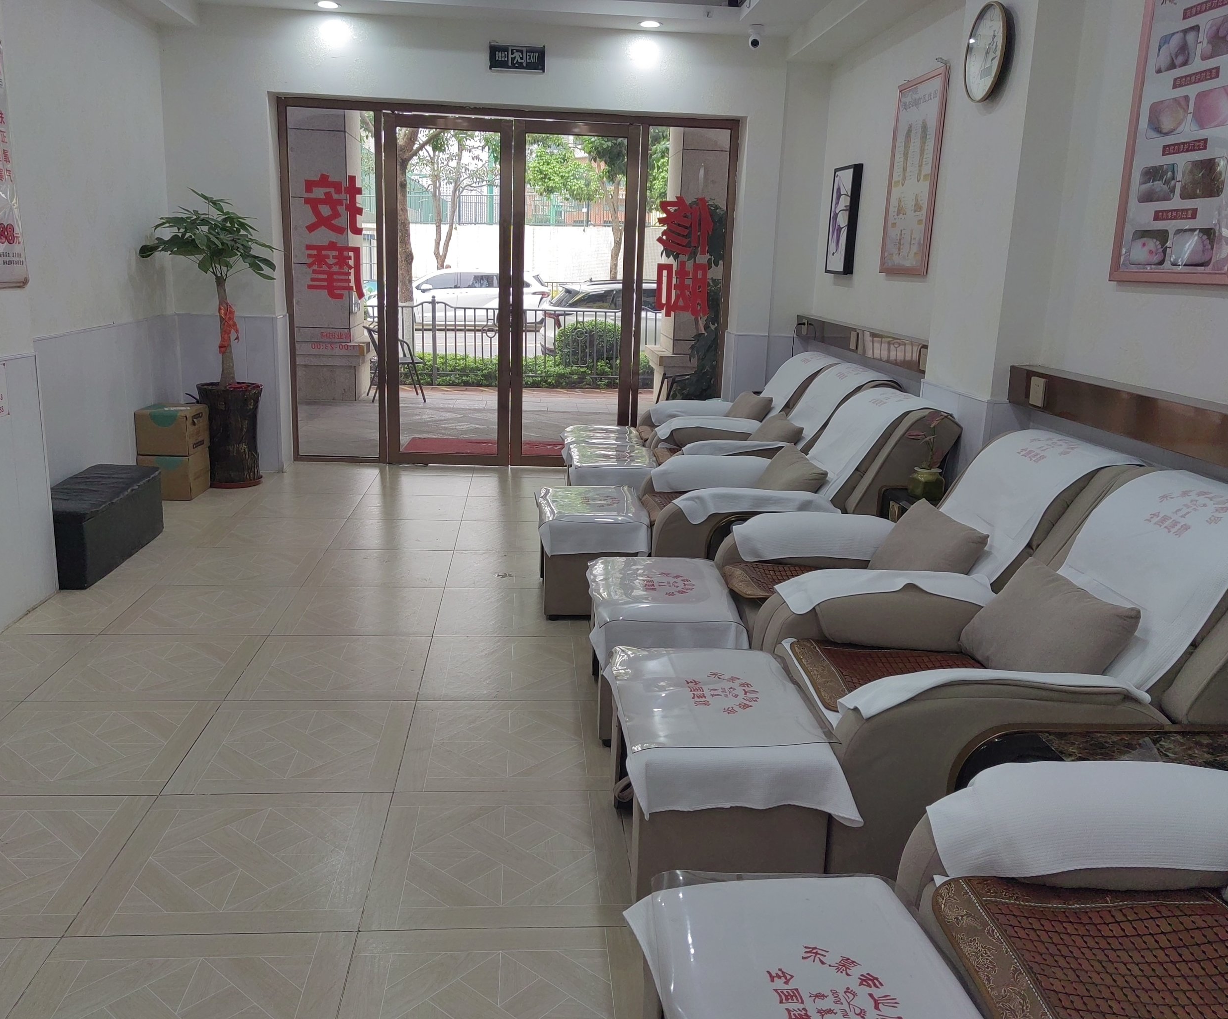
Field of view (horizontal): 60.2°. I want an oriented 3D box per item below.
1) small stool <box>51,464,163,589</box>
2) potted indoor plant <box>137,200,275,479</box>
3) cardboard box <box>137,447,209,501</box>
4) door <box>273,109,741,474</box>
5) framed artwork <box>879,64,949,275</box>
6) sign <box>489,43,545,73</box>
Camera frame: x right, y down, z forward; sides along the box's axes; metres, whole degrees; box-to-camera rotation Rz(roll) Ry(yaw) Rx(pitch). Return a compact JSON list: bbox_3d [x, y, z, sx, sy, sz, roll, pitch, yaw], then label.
[{"bbox_3d":[-2.398,0.063,4.799,0.370,0.310,1.020,1,13,-5],"label":"small stool"},{"bbox_3d":[-2.380,-0.993,6.274,0.740,1.700,0.680,1,13,-5],"label":"potted indoor plant"},{"bbox_3d":[-2.541,-0.218,6.120,0.282,0.250,0.395,1,13,-5],"label":"cardboard box"},{"bbox_3d":[-0.674,-1.426,7.029,2.920,2.310,0.100,1,13,-5],"label":"door"},{"bbox_3d":[1.371,-1.515,4.856,0.040,0.854,0.585,1,13,-5],"label":"framed artwork"},{"bbox_3d":[-0.579,-2.714,6.366,0.331,0.151,0.035,1,13,-5],"label":"sign"}]

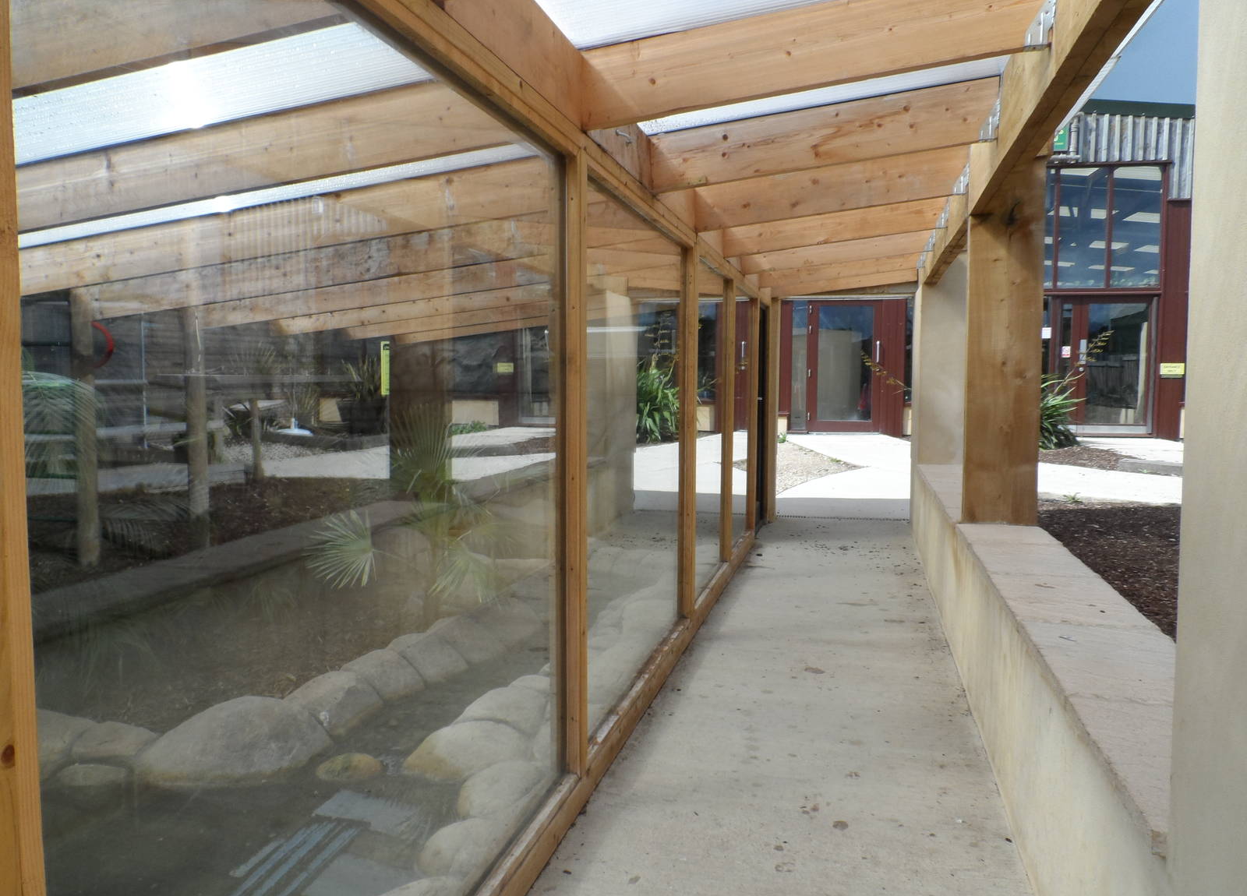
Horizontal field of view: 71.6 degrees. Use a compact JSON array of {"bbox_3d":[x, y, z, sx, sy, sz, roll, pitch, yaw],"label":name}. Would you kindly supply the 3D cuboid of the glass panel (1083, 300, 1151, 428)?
[{"bbox_3d":[7.512,-1.289,13.150,0.993,1.867,0.050,0,4,3],"label":"glass panel"}]

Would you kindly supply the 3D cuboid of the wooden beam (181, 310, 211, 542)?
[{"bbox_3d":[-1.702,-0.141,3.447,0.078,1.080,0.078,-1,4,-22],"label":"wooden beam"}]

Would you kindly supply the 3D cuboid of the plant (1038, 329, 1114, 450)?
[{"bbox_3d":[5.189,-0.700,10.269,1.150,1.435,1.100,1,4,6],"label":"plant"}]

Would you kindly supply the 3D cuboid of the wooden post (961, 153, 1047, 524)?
[{"bbox_3d":[1.878,-0.512,4.272,0.328,1.750,0.164,1,5,15],"label":"wooden post"}]

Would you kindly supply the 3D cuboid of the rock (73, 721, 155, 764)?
[{"bbox_3d":[-1.817,1.075,3.086,0.265,0.115,0.170,-2,4,-33],"label":"rock"}]

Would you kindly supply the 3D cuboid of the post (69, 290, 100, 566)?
[{"bbox_3d":[-2.275,-0.093,3.658,0.082,1.152,0.082,1,4,16],"label":"post"}]

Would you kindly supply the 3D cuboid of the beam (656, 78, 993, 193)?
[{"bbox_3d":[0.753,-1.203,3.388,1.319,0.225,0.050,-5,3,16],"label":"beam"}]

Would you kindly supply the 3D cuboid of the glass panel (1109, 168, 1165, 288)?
[{"bbox_3d":[7.979,-3.417,13.450,0.718,1.820,0.030,1,4,6],"label":"glass panel"}]

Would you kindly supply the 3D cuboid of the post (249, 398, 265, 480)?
[{"bbox_3d":[-2.651,-0.065,6.242,0.072,0.575,0.072,-1,4,-17],"label":"post"}]

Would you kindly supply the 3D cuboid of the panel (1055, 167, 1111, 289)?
[{"bbox_3d":[7.172,-3.430,13.500,0.725,1.827,0.030,1,4,6],"label":"panel"}]

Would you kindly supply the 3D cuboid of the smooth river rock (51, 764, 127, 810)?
[{"bbox_3d":[-1.809,1.129,2.917,0.225,0.110,0.150,-2,4,-33],"label":"smooth river rock"}]

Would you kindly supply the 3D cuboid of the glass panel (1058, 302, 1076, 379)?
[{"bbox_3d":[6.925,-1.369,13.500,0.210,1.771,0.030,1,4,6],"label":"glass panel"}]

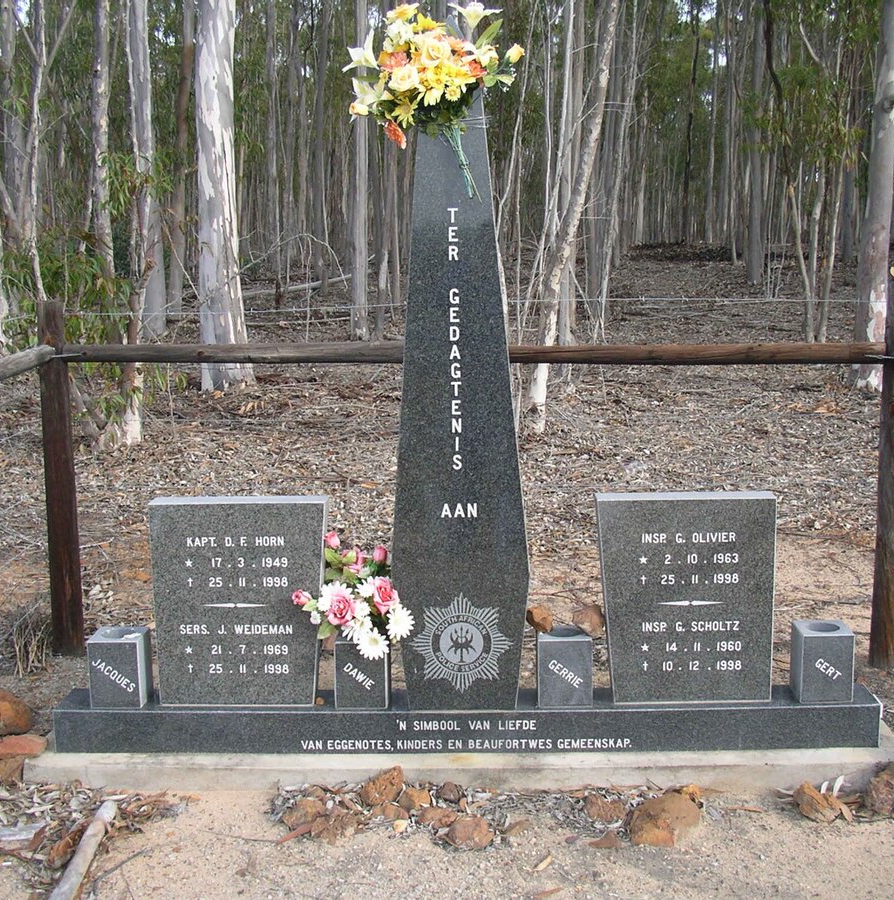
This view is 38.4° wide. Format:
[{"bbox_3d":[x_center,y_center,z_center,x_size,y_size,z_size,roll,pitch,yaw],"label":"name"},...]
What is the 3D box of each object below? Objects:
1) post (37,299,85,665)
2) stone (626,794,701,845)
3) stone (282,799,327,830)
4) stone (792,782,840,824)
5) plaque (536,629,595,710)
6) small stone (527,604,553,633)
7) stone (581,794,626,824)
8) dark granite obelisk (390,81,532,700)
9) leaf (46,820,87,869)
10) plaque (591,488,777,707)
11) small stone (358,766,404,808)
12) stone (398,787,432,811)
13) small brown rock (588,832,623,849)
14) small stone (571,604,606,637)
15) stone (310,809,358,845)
[{"bbox_3d":[-1.422,0.117,4.731,0.110,1.301,0.110,-1,10,2],"label":"post"},{"bbox_3d":[0.567,0.969,3.361,0.194,0.109,0.165,-1,9,2],"label":"stone"},{"bbox_3d":[-0.381,0.974,3.428,0.120,0.069,0.096,-1,9,2],"label":"stone"},{"bbox_3d":[0.965,0.923,3.350,0.117,0.092,0.094,-1,10,2],"label":"stone"},{"bbox_3d":[0.345,0.636,3.767,0.154,0.198,0.148,-1,9,2],"label":"plaque"},{"bbox_3d":[0.272,0.496,3.767,0.082,0.081,0.070,-1,9,2],"label":"small stone"},{"bbox_3d":[0.416,0.946,3.381,0.117,0.065,0.093,-1,10,2],"label":"stone"},{"bbox_3d":[0.031,-0.121,3.550,0.386,1.720,0.120,-1,10,2],"label":"dark granite obelisk"},{"bbox_3d":[-0.984,1.020,3.318,0.060,0.045,0.210,1,10,9],"label":"leaf"},{"bbox_3d":[0.675,0.423,3.650,0.499,0.593,0.095,-1,10,2],"label":"plaque"},{"bbox_3d":[-0.182,0.934,3.560,0.121,0.101,0.091,-1,9,2],"label":"small stone"},{"bbox_3d":[-0.089,0.960,3.529,0.093,0.055,0.079,-1,9,2],"label":"stone"},{"bbox_3d":[0.411,1.010,3.326,0.092,0.034,0.060,-1,9,2],"label":"small brown rock"},{"bbox_3d":[0.420,0.505,3.791,0.097,0.085,0.080,-1,9,2],"label":"small stone"},{"bbox_3d":[-0.292,0.968,3.299,0.121,0.073,0.103,-1,10,2],"label":"stone"}]

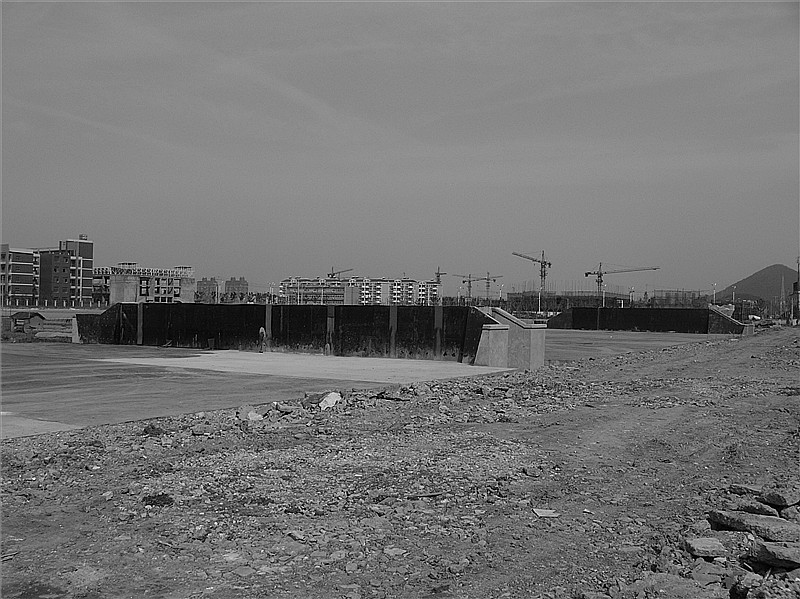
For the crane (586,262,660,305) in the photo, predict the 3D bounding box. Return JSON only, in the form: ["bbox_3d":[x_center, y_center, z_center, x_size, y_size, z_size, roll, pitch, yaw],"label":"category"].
[{"bbox_3d":[114.500,-6.300,429.000,3.000,26.500,46.000,1,0,-40],"label":"crane"}]

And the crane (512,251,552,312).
[{"bbox_3d":[53.877,-7.433,334.964,3.500,26.800,59.000,0,-1,24],"label":"crane"}]

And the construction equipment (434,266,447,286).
[{"bbox_3d":[28.000,-9.200,570.000,4.500,28.000,34.000,1,0,10],"label":"construction equipment"}]

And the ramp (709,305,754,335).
[{"bbox_3d":[40.350,2.500,101.400,4.700,3.400,2.500,0,0,41],"label":"ramp"}]

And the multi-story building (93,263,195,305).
[{"bbox_3d":[-94.000,-4.900,306.000,31.000,17.000,18.000,1,0,-37],"label":"multi-story building"}]

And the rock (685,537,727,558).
[{"bbox_3d":[2.130,1.720,5.800,0.250,0.090,0.270,1,0,0],"label":"rock"}]

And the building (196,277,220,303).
[{"bbox_3d":[-197.711,-7.336,856.574,23.000,30.400,14.000,1,0,-13],"label":"building"}]

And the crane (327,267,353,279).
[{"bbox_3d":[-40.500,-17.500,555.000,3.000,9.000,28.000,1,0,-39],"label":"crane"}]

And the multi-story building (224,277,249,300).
[{"bbox_3d":[-168.044,-7.303,856.577,23.500,30.900,14.000,1,0,-11],"label":"multi-story building"}]

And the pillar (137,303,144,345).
[{"bbox_3d":[-18.700,1.740,60.000,0.400,3.030,0.270,0,0,35],"label":"pillar"}]

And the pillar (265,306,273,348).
[{"bbox_3d":[-7.551,1.646,47.476,0.370,2.650,0.300,0,-1,33],"label":"pillar"}]

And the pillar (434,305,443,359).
[{"bbox_3d":[1.891,1.688,41.484,0.370,2.650,0.300,0,-1,33],"label":"pillar"}]

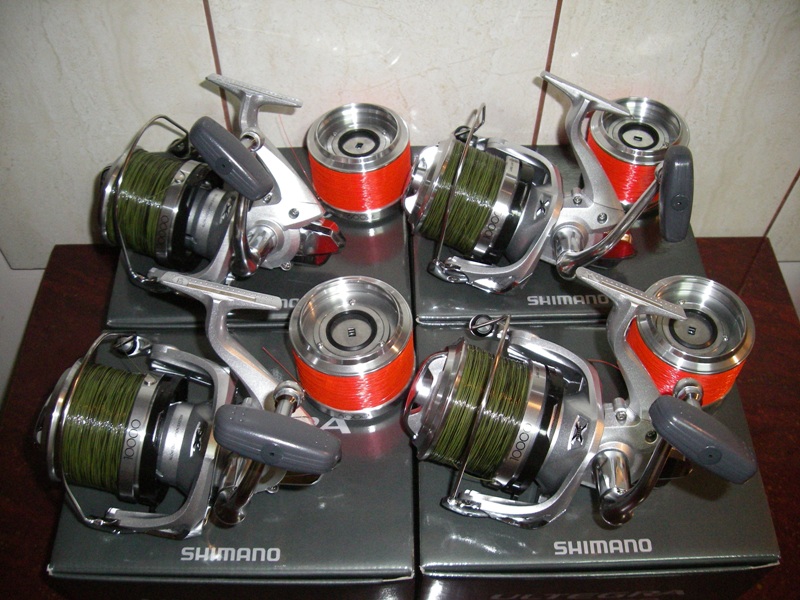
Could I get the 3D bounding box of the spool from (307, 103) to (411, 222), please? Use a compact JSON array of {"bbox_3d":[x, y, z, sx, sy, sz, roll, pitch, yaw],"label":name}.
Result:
[{"bbox_3d":[-0.028,-0.097,0.623,0.070,0.055,0.070,0,55,0],"label":"spool"}]

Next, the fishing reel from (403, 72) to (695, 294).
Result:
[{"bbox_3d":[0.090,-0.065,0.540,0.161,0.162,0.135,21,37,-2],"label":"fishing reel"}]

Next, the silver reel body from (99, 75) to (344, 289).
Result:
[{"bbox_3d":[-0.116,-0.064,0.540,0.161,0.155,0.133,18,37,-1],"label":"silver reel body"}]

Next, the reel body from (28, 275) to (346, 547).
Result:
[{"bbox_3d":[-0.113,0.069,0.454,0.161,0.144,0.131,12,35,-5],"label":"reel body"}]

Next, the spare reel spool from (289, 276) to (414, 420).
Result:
[{"bbox_3d":[-0.028,0.031,0.533,0.070,0.057,0.070,0,55,0],"label":"spare reel spool"}]

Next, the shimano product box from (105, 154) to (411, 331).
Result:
[{"bbox_3d":[-0.094,-0.013,0.677,0.202,0.130,0.156,0,55,-1],"label":"shimano product box"}]

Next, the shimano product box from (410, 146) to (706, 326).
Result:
[{"bbox_3d":[0.109,-0.016,0.680,0.202,0.130,0.156,0,55,-1],"label":"shimano product box"}]

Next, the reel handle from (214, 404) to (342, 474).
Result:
[{"bbox_3d":[-0.052,0.060,0.377,0.056,0.020,0.023,15,25,-6],"label":"reel handle"}]

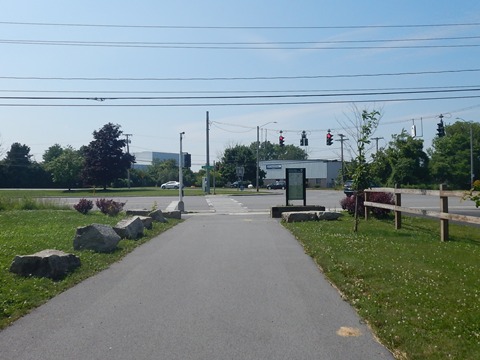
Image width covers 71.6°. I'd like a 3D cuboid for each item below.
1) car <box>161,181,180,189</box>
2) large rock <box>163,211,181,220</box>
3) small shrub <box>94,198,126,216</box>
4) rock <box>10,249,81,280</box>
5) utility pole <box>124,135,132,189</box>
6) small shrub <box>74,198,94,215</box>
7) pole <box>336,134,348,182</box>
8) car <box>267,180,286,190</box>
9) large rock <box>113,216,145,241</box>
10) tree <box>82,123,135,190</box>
[{"bbox_3d":[-14.242,1.265,69.500,4.500,1.470,1.800,0,0,2],"label":"car"},{"bbox_3d":[-2.869,1.462,14.000,0.800,0.310,0.550,0,0,0],"label":"large rock"},{"bbox_3d":[-5.660,1.200,14.600,1.280,0.760,1.150,0,0,0],"label":"small shrub"},{"bbox_3d":[-3.214,1.363,5.500,1.060,0.390,0.650,0,0,-14],"label":"rock"},{"bbox_3d":[-22.900,-3.730,68.000,1.900,11.100,0.500,0,0,0],"label":"utility pole"},{"bbox_3d":[-7.170,1.215,15.300,0.920,0.740,0.880,0,0,0],"label":"small shrub"},{"bbox_3d":[21.602,-3.796,70.000,2.600,11.600,0.600,0,0,0],"label":"pole"},{"bbox_3d":[7.627,1.222,66.800,4.400,1.520,1.800,0,0,0],"label":"car"},{"bbox_3d":[-2.980,1.270,9.000,0.780,0.550,0.880,0,0,0],"label":"large rock"},{"bbox_3d":[-23.800,-4.300,60.000,9.500,12.100,9.200,0,0,0],"label":"tree"}]

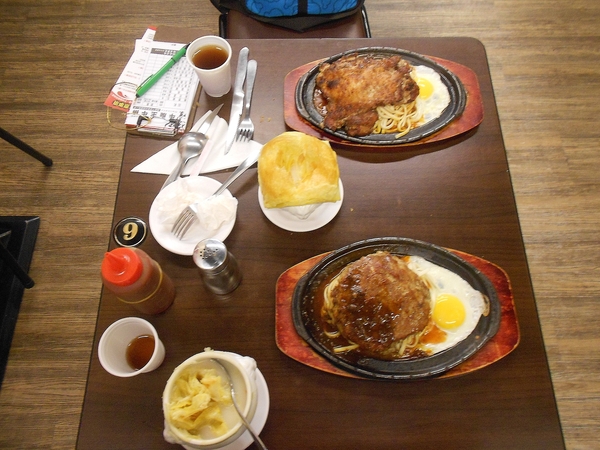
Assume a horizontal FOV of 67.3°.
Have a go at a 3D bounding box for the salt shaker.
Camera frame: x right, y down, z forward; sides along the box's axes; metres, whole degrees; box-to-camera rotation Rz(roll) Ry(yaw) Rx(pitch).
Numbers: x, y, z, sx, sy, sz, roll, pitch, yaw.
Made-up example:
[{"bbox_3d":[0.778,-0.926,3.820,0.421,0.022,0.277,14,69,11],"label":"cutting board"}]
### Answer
[{"bbox_3d":[-0.115,0.057,0.626,0.057,0.099,0.057,0,68,0],"label":"salt shaker"}]

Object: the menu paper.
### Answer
[{"bbox_3d":[-0.239,-0.255,0.783,0.154,0.015,0.238,6,69,2],"label":"menu paper"}]

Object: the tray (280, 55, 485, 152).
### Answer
[{"bbox_3d":[0.138,-0.209,0.760,0.328,0.023,0.196,-1,69,0],"label":"tray"}]

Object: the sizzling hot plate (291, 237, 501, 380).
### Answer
[{"bbox_3d":[0.130,0.111,0.621,0.281,0.031,0.193,0,69,0],"label":"sizzling hot plate"}]

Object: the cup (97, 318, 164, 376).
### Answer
[{"bbox_3d":[-0.211,0.163,0.588,0.073,0.075,0.073,0,69,0],"label":"cup"}]

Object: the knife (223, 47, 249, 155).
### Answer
[{"bbox_3d":[-0.106,-0.214,0.768,0.021,0.010,0.217,6,69,2],"label":"knife"}]

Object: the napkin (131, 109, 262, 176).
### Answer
[{"bbox_3d":[-0.175,-0.139,0.755,0.217,0.010,0.123,-11,68,-4],"label":"napkin"}]

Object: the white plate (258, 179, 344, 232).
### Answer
[{"bbox_3d":[0.002,-0.047,0.711,0.133,0.021,0.133,0,68,0],"label":"white plate"}]

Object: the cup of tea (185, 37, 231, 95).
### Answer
[{"bbox_3d":[-0.148,-0.265,0.771,0.073,0.076,0.073,0,68,0],"label":"cup of tea"}]

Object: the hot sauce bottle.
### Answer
[{"bbox_3d":[-0.219,0.069,0.589,0.070,0.158,0.070,0,68,0],"label":"hot sauce bottle"}]

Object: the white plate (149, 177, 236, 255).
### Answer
[{"bbox_3d":[-0.161,-0.014,0.686,0.131,0.021,0.131,0,69,0],"label":"white plate"}]

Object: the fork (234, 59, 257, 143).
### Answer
[{"bbox_3d":[-0.089,-0.220,0.783,0.026,0.018,0.176,2,68,1],"label":"fork"}]

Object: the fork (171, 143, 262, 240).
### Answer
[{"bbox_3d":[-0.123,-0.051,0.684,0.026,0.020,0.184,43,87,16],"label":"fork"}]

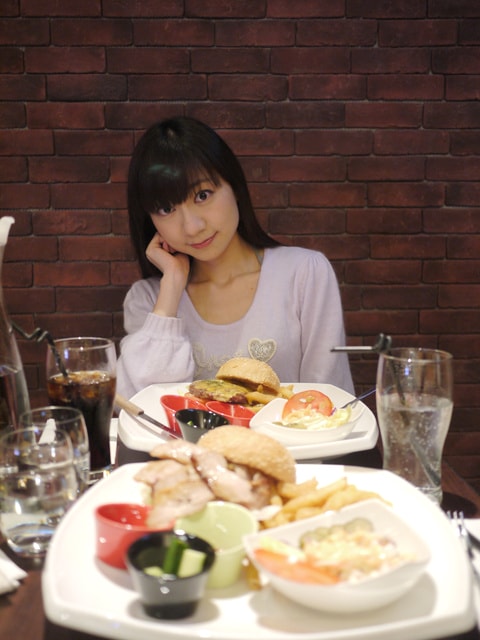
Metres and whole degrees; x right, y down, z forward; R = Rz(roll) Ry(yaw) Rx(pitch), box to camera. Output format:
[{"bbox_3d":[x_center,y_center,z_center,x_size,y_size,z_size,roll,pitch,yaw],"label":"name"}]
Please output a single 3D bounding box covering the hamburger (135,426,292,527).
[{"bbox_3d":[-0.022,0.151,0.690,0.148,0.082,0.125,0,9,0],"label":"hamburger"}]

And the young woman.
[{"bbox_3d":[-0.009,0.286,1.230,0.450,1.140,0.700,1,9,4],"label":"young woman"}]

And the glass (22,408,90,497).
[{"bbox_3d":[-0.186,0.148,0.745,0.072,0.104,0.072,0,9,0],"label":"glass"}]

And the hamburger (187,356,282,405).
[{"bbox_3d":[-0.006,0.096,1.060,0.132,0.075,0.112,0,9,0],"label":"hamburger"}]

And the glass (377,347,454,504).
[{"bbox_3d":[0.184,0.115,0.780,0.082,0.158,0.082,0,9,0],"label":"glass"}]

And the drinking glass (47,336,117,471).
[{"bbox_3d":[-0.182,0.104,0.850,0.081,0.158,0.081,0,9,0],"label":"drinking glass"}]

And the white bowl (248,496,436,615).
[{"bbox_3d":[0.074,0.187,0.570,0.132,0.052,0.108,-5,10,-27],"label":"white bowl"}]

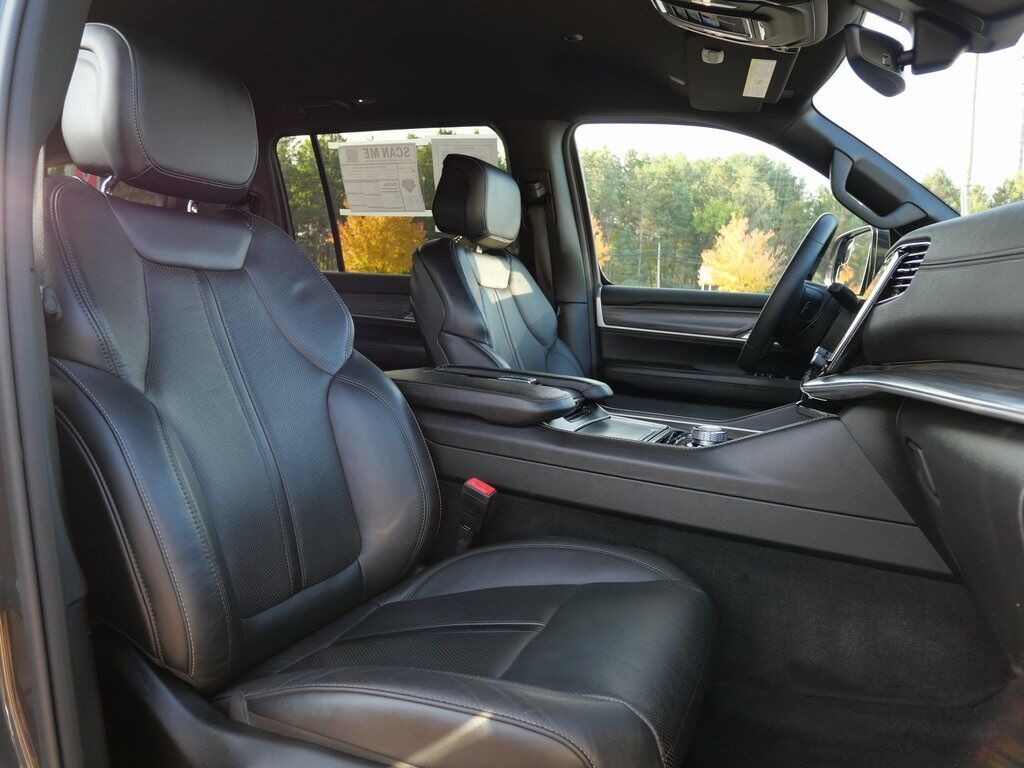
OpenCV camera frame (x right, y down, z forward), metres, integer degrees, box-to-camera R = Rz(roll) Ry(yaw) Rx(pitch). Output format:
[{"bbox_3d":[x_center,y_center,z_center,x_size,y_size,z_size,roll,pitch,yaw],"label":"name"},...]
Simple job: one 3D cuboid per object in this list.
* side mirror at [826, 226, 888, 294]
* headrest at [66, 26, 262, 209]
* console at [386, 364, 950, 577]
[{"bbox_3d":[0.993,-0.323,2.096,0.150,0.210,0.250,3,8,7],"label":"side mirror"},{"bbox_3d":[-0.455,-0.352,1.029,0.140,0.200,0.245,5,9,22],"label":"headrest"},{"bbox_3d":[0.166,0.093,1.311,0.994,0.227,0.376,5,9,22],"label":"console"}]

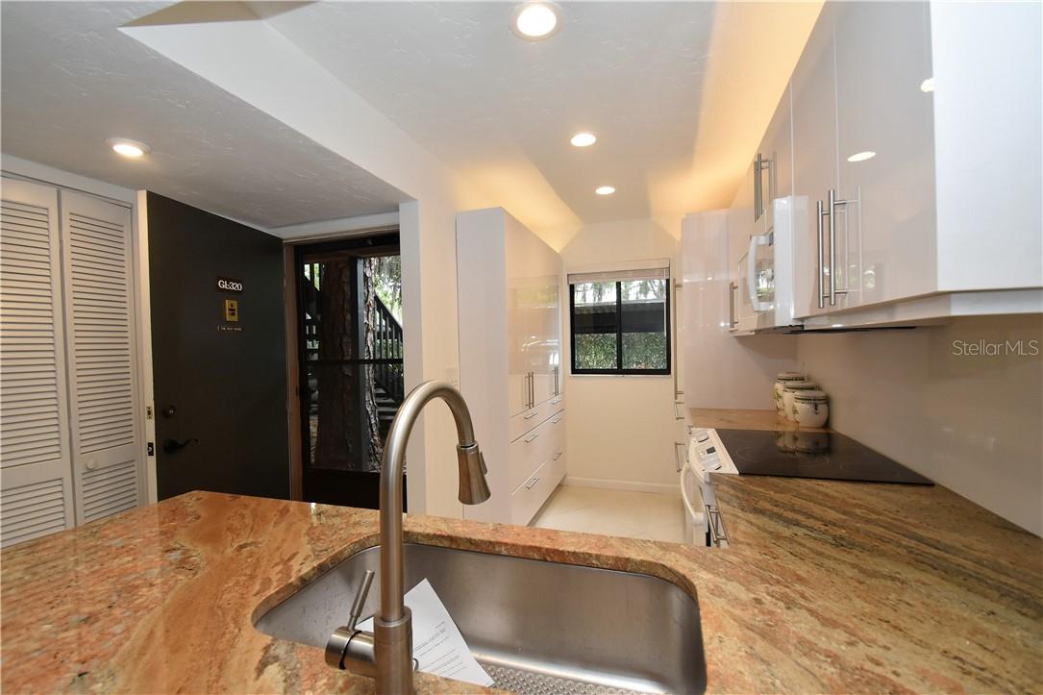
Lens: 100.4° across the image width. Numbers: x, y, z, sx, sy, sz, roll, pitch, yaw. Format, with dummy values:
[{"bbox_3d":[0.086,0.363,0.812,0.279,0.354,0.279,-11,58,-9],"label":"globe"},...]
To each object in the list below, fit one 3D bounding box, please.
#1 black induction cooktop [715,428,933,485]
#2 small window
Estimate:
[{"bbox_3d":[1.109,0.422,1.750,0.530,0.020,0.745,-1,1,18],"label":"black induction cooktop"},{"bbox_3d":[0.891,-0.222,3.977,0.900,0.950,0.090,-1,1,18],"label":"small window"}]

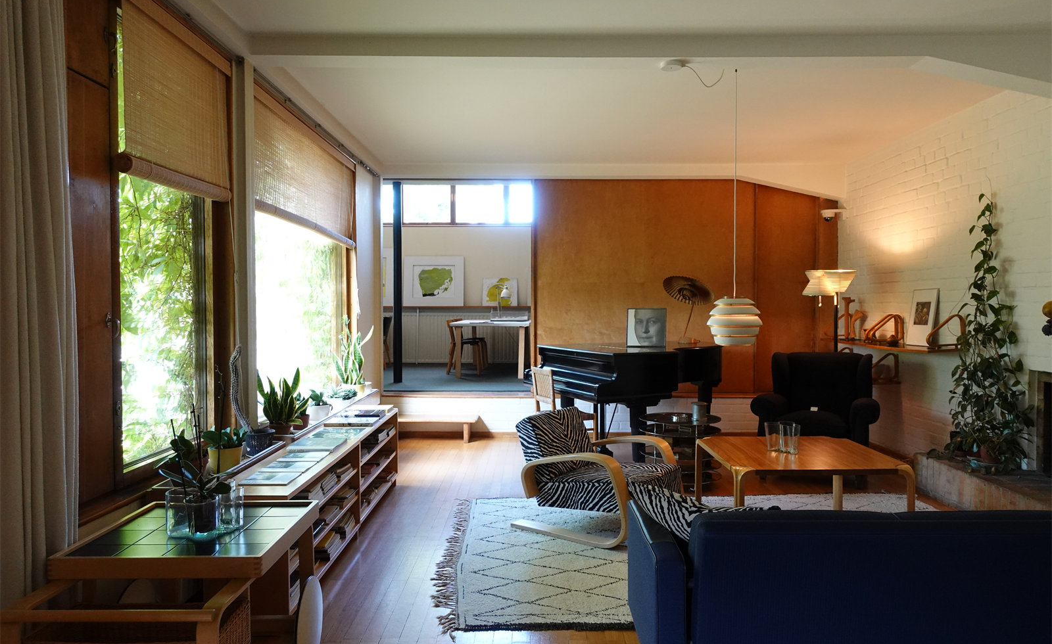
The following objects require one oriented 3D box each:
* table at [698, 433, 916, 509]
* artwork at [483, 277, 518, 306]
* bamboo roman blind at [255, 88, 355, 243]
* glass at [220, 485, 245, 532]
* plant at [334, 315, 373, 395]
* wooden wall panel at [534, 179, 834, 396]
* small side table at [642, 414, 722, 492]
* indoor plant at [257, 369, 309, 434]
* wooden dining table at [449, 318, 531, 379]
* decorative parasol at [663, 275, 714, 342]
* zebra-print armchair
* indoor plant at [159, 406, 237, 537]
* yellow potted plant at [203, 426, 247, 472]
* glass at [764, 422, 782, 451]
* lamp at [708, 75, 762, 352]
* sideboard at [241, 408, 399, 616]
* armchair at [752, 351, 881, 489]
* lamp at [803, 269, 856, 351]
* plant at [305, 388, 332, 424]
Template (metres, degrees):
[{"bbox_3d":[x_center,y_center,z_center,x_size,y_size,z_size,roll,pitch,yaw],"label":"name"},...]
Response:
[{"bbox_3d":[1.529,1.009,4.016,0.920,0.530,0.900,0,1,0],"label":"table"},{"bbox_3d":[-0.409,-0.488,11.240,0.564,0.453,0.030,0,-3,0],"label":"artwork"},{"bbox_3d":[-1.575,-1.021,5.104,0.070,0.735,2.410,0,1,0],"label":"bamboo roman blind"},{"bbox_3d":[-1.072,0.672,2.561,0.090,0.153,0.090,0,1,0],"label":"glass"},{"bbox_3d":[-1.498,0.287,6.086,0.307,0.665,0.282,0,2,0],"label":"plant"},{"bbox_3d":[1.636,-0.355,7.233,3.120,2.250,0.070,0,1,0],"label":"wooden wall panel"},{"bbox_3d":[1.174,0.990,5.369,0.610,0.500,0.610,0,1,0],"label":"small side table"},{"bbox_3d":[-1.427,0.466,4.152,0.300,0.390,0.270,0,1,0],"label":"indoor plant"},{"bbox_3d":[-0.445,0.362,10.311,1.050,0.727,2.380,0,1,0],"label":"wooden dining table"},{"bbox_3d":[1.582,-0.124,6.789,0.490,0.655,0.480,0,1,0],"label":"decorative parasol"},{"bbox_3d":[0.447,0.956,4.463,0.796,0.685,0.745,1,2,39],"label":"zebra-print armchair"},{"bbox_3d":[-1.148,0.512,2.464,0.227,0.443,0.206,0,2,0],"label":"indoor plant"},{"bbox_3d":[-1.380,0.580,3.244,0.190,0.210,0.180,0,1,0],"label":"yellow potted plant"},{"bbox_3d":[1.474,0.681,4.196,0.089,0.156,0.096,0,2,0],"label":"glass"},{"bbox_3d":[1.248,-0.680,4.157,0.333,1.655,0.333,0,1,0],"label":"lamp"},{"bbox_3d":[-1.179,1.015,4.261,0.332,0.599,2.467,0,2,0],"label":"sideboard"},{"bbox_3d":[2.427,0.779,5.876,0.940,0.980,0.870,1,1,24],"label":"armchair"},{"bbox_3d":[2.750,0.372,6.343,0.480,1.700,0.460,0,1,0],"label":"lamp"},{"bbox_3d":[-1.272,0.507,4.312,0.150,0.195,0.150,0,1,0],"label":"plant"}]

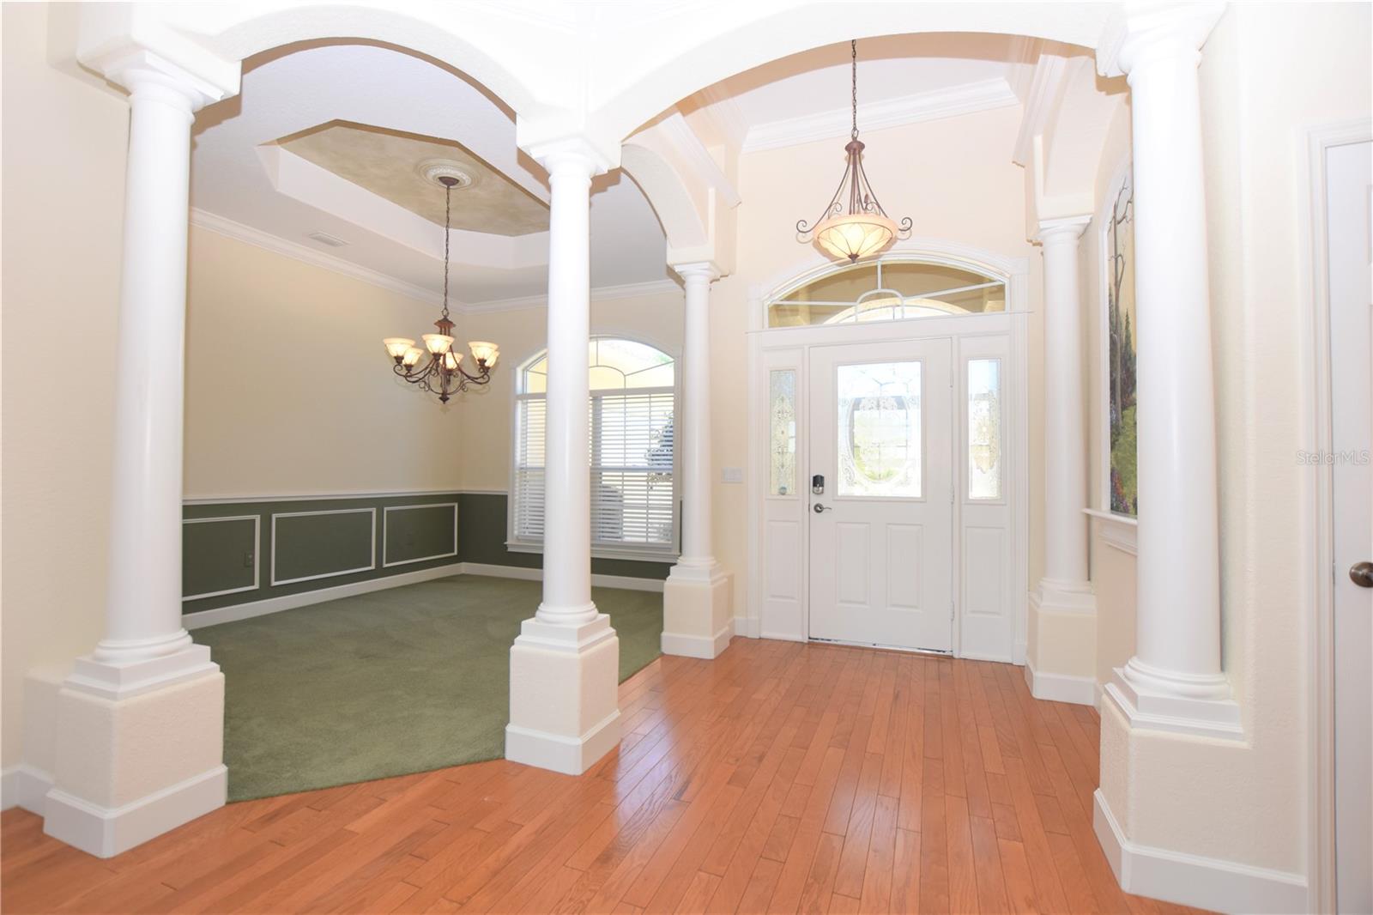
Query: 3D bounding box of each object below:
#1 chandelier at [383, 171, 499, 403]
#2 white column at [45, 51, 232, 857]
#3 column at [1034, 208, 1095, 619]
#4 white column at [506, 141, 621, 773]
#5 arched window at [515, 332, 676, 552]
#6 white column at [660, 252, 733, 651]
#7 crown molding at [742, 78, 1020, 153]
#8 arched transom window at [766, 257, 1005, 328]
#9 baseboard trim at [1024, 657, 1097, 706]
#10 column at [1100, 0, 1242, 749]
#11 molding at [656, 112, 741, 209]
[{"bbox_3d":[-1.740,-1.223,4.142,0.760,1.665,0.760,0,-1,21],"label":"chandelier"},{"bbox_3d":[-1.818,-0.057,1.945,0.365,2.520,0.330,0,-1,21],"label":"white column"},{"bbox_3d":[2.021,-0.228,3.106,0.275,2.050,0.295,0,-1,21],"label":"column"},{"bbox_3d":[-0.497,-0.027,2.425,0.344,2.500,0.330,0,-1,21],"label":"white column"},{"bbox_3d":[-0.981,-0.151,5.826,1.940,2.160,0.120,0,-1,21],"label":"arched window"},{"bbox_3d":[0.073,0.004,3.791,0.342,2.510,0.340,0,-1,21],"label":"white column"},{"bbox_3d":[1.248,-2.304,3.874,1.793,0.155,0.110,0,-1,21],"label":"crown molding"},{"bbox_3d":[1.306,-1.142,3.896,1.522,0.435,0.090,0,-1,21],"label":"arched transom window"},{"bbox_3d":[1.989,1.195,3.068,0.278,0.122,0.310,0,-1,21],"label":"baseboard trim"},{"bbox_3d":[1.436,-0.262,1.722,0.273,2.055,0.300,0,-1,21],"label":"column"},{"bbox_3d":[0.102,-1.751,3.385,0.085,0.120,1.450,0,-1,21],"label":"molding"}]

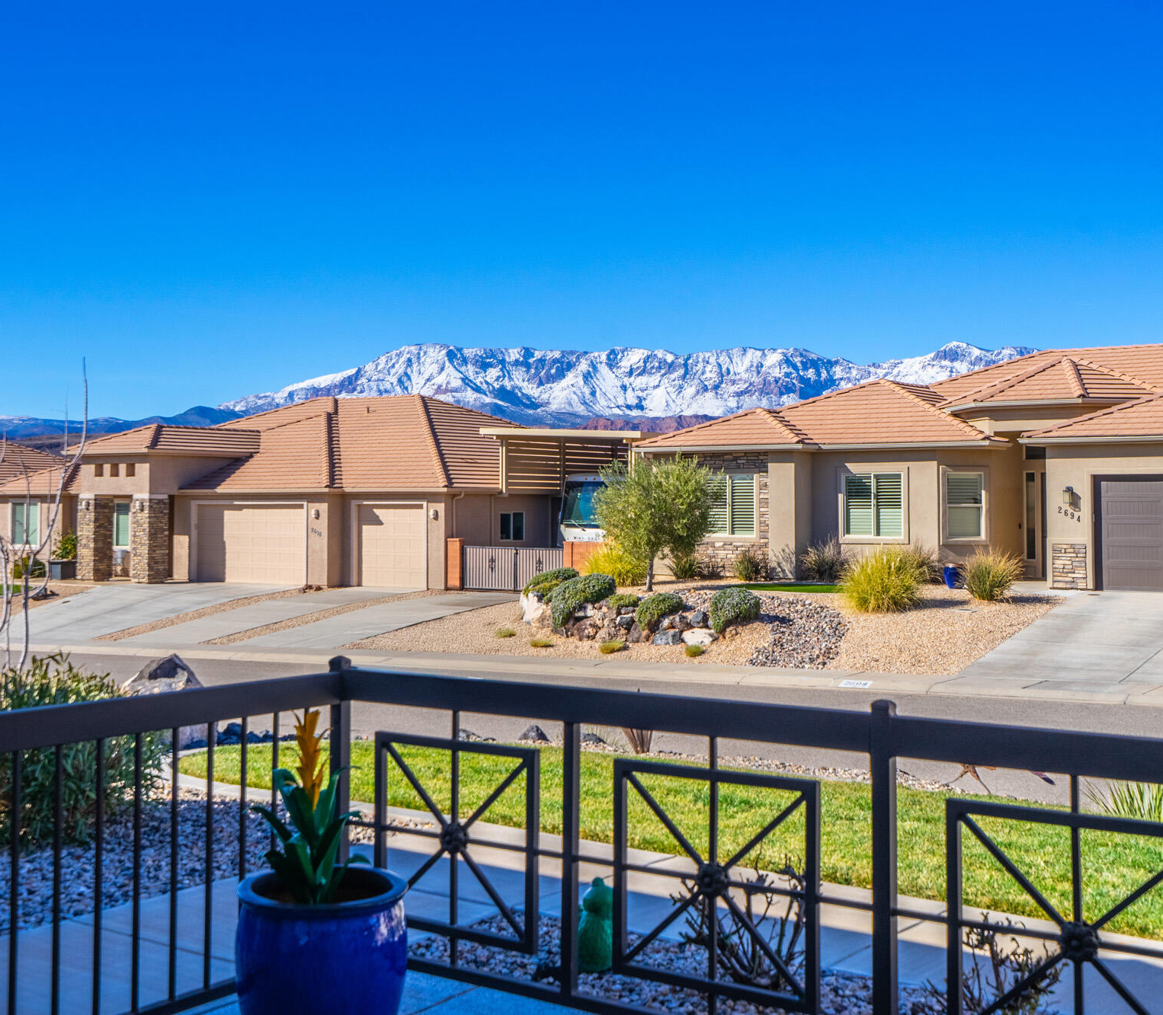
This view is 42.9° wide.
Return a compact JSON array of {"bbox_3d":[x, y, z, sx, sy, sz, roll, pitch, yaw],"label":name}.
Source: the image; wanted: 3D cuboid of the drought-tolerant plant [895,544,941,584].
[{"bbox_3d":[7.466,1.260,33.000,1.060,0.880,1.000,0,0,13],"label":"drought-tolerant plant"}]

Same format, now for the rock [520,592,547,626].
[{"bbox_3d":[-1.129,2.371,34.700,0.680,0.800,0.650,0,-1,36],"label":"rock"}]

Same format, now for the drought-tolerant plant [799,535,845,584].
[{"bbox_3d":[5.536,1.192,34.100,1.050,1.100,1.020,0,0,9],"label":"drought-tolerant plant"}]

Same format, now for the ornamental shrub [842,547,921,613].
[{"bbox_3d":[6.400,1.550,31.600,1.680,1.400,1.600,0,-1,36],"label":"ornamental shrub"}]

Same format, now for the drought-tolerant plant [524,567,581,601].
[{"bbox_3d":[-0.709,1.816,35.300,1.330,0.800,1.250,0,-1,36],"label":"drought-tolerant plant"}]

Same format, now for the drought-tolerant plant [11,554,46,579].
[{"bbox_3d":[-18.943,2.022,50.800,1.180,0.880,1.150,0,-1,36],"label":"drought-tolerant plant"}]

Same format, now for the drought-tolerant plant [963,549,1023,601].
[{"bbox_3d":[8.704,1.459,31.300,1.280,1.100,1.220,0,-1,36],"label":"drought-tolerant plant"}]

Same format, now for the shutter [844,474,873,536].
[{"bbox_3d":[6.666,-0.057,35.600,0.770,1.480,0.080,0,-1,36],"label":"shutter"}]

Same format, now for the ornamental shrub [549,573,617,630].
[{"bbox_3d":[0.024,1.893,29.800,1.350,1.120,1.250,0,0,0],"label":"ornamental shrub"}]

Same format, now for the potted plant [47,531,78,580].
[{"bbox_3d":[-16.955,1.579,48.500,0.740,1.580,0.740,0,0,34],"label":"potted plant"}]

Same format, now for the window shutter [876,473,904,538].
[{"bbox_3d":[7.119,-0.041,34.200,0.660,1.490,0.060,0,0,34],"label":"window shutter"}]

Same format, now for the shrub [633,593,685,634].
[{"bbox_3d":[1.527,2.063,29.000,0.970,0.810,0.930,0,0,3],"label":"shrub"}]

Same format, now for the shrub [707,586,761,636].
[{"bbox_3d":[2.975,1.996,28.700,1.030,0.930,1.000,0,0,6],"label":"shrub"}]

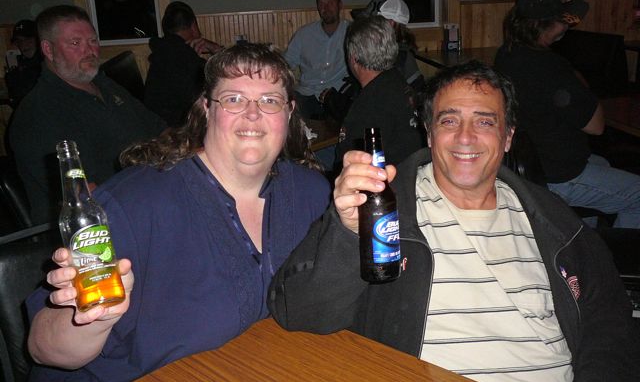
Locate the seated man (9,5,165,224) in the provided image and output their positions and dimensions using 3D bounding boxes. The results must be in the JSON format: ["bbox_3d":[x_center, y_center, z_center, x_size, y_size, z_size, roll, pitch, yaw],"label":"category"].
[{"bbox_3d":[-0.659,0.029,2.078,0.680,1.200,0.580,11,22,34],"label":"seated man"}]

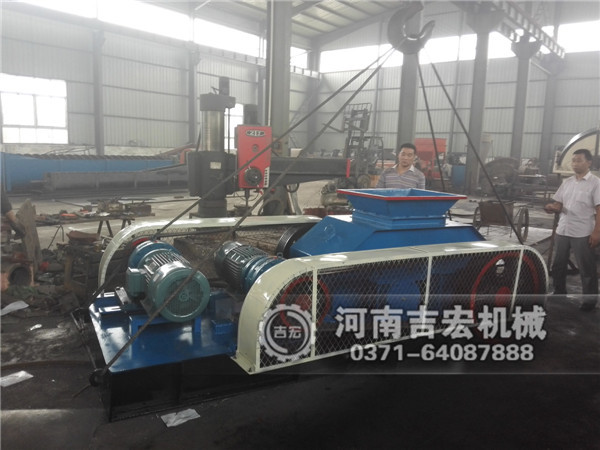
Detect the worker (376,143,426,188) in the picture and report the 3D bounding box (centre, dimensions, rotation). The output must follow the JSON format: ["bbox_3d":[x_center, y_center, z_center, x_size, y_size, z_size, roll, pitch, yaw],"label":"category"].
[{"bbox_3d":[1.120,-0.055,5.450,0.540,1.710,0.360,5,9,20],"label":"worker"}]

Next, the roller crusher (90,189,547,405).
[{"bbox_3d":[0.062,0.347,4.088,3.328,1.201,2.163,-3,10,-28],"label":"roller crusher"}]

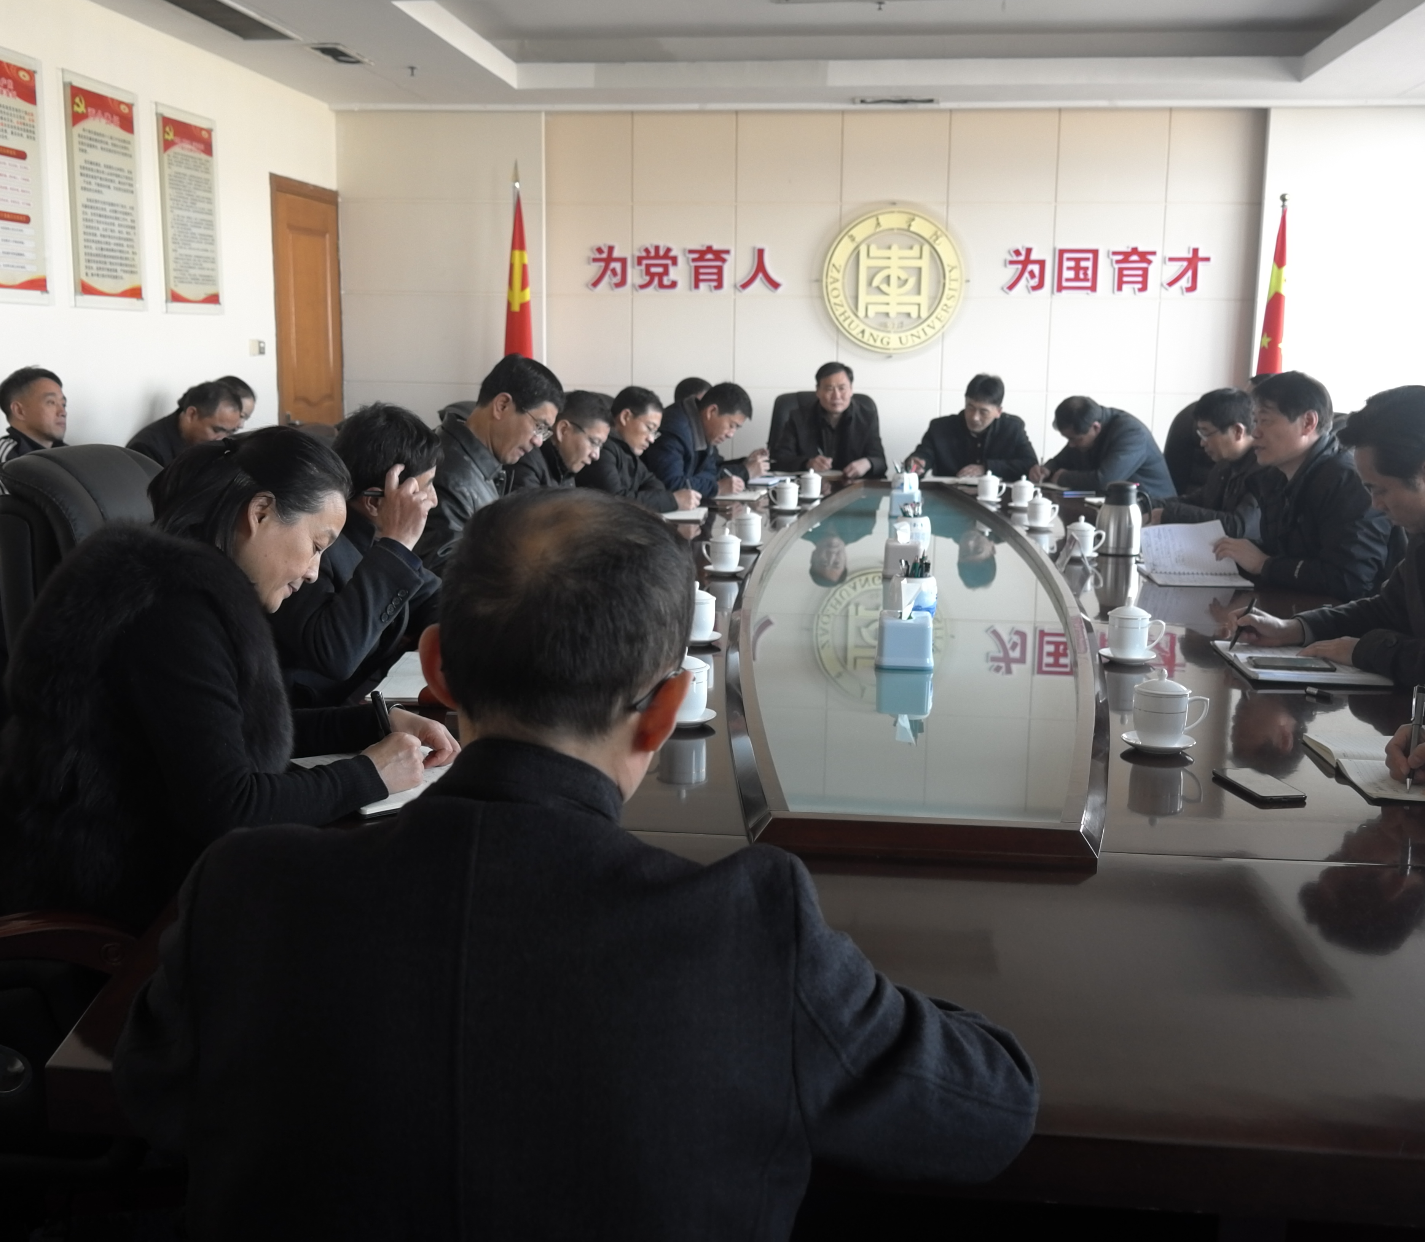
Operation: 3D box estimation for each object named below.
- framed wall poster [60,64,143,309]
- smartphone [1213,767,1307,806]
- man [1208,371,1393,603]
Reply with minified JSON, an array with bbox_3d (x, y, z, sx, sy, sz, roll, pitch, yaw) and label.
[{"bbox_3d":[-2.346,-1.650,5.664,0.025,0.858,0.566,2,10,6],"label":"framed wall poster"},{"bbox_3d":[0.815,0.249,2.170,0.070,0.008,0.144,-1,11,-7],"label":"smartphone"},{"bbox_3d":[1.648,-0.021,4.140,0.640,1.350,0.540,1,11,1],"label":"man"}]

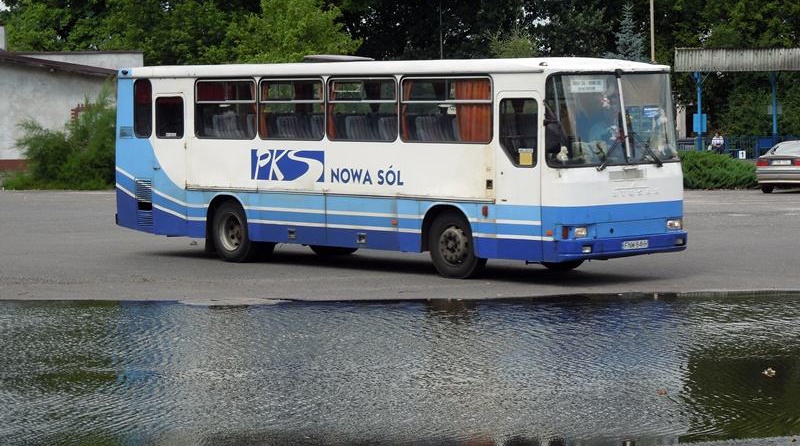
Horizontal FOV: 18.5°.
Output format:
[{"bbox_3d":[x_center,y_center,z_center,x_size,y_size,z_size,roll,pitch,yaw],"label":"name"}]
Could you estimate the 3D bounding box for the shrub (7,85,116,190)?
[{"bbox_3d":[-8.918,-2.348,66.500,3.500,2.850,3.000,-1,3,0],"label":"shrub"}]

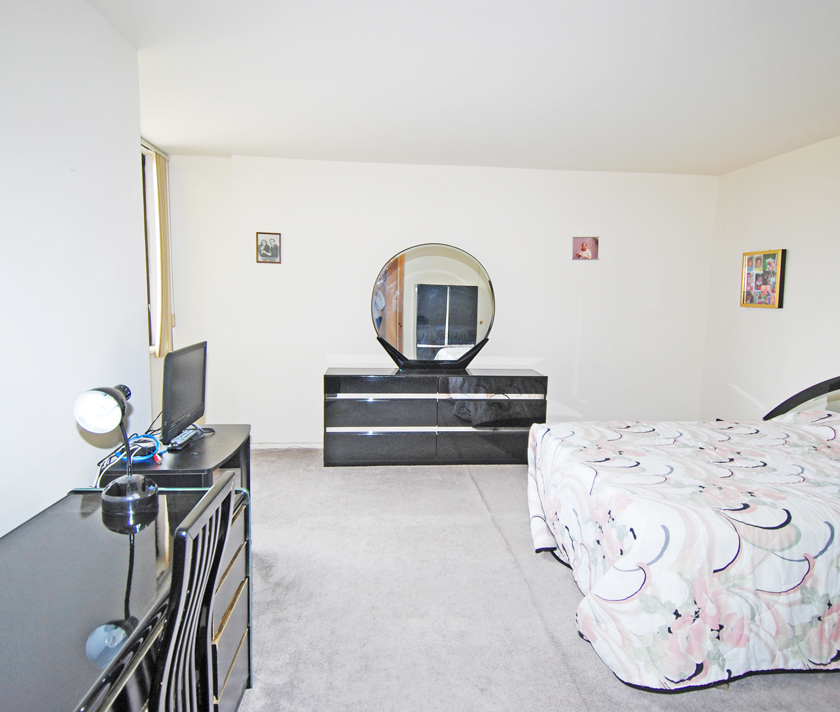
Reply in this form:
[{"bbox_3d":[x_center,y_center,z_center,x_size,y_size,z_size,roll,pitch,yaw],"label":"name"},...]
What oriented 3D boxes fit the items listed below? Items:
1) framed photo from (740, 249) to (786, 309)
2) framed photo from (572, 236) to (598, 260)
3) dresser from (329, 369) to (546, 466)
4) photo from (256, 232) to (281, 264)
[{"bbox_3d":[2.751,-0.612,4.277,0.045,0.444,0.419,0,7,-5],"label":"framed photo"},{"bbox_3d":[1.504,-0.971,4.823,0.249,0.201,0.020,0,7,-5],"label":"framed photo"},{"bbox_3d":[0.125,0.509,4.535,1.820,0.745,0.399,0,7,-5],"label":"dresser"},{"bbox_3d":[-1.296,-0.925,4.570,0.204,0.254,0.020,0,7,-5],"label":"photo"}]

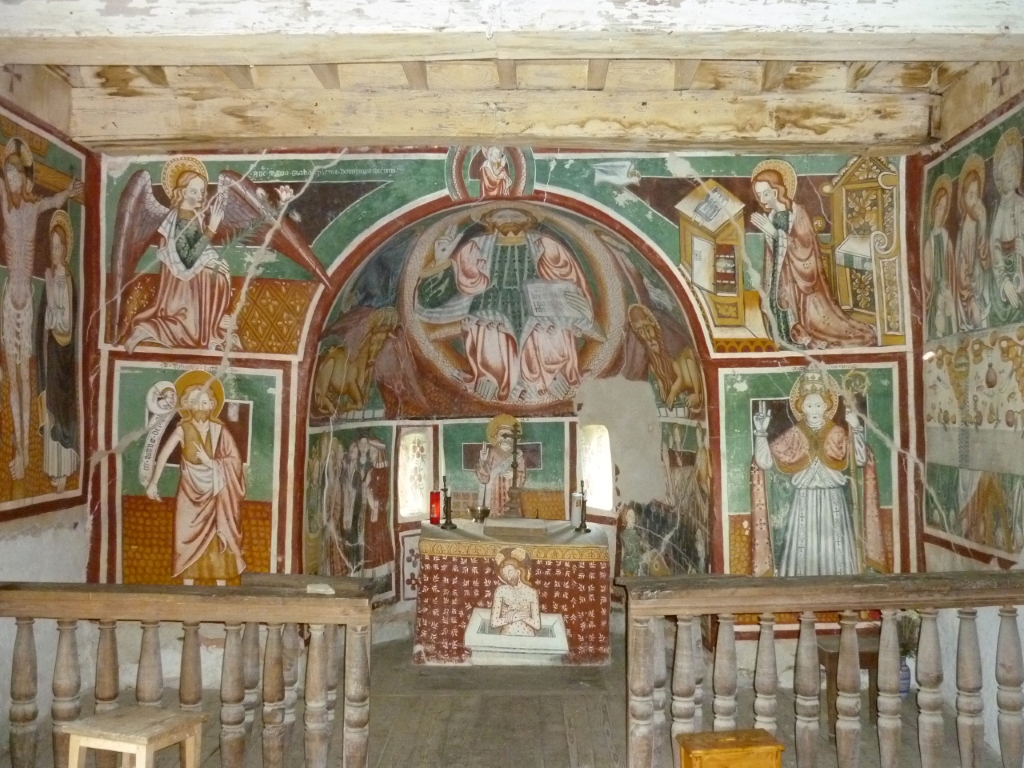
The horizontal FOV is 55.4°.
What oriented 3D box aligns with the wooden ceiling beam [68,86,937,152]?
[{"bbox_3d":[-0.050,-1.612,6.007,5.184,0.287,0.270,0,-1,0],"label":"wooden ceiling beam"}]

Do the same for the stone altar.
[{"bbox_3d":[0.001,1.449,6.876,1.288,0.830,0.920,0,-1,0],"label":"stone altar"}]

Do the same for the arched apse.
[{"bbox_3d":[-0.039,0.270,6.770,2.587,2.900,1.350,0,-1,0],"label":"arched apse"}]

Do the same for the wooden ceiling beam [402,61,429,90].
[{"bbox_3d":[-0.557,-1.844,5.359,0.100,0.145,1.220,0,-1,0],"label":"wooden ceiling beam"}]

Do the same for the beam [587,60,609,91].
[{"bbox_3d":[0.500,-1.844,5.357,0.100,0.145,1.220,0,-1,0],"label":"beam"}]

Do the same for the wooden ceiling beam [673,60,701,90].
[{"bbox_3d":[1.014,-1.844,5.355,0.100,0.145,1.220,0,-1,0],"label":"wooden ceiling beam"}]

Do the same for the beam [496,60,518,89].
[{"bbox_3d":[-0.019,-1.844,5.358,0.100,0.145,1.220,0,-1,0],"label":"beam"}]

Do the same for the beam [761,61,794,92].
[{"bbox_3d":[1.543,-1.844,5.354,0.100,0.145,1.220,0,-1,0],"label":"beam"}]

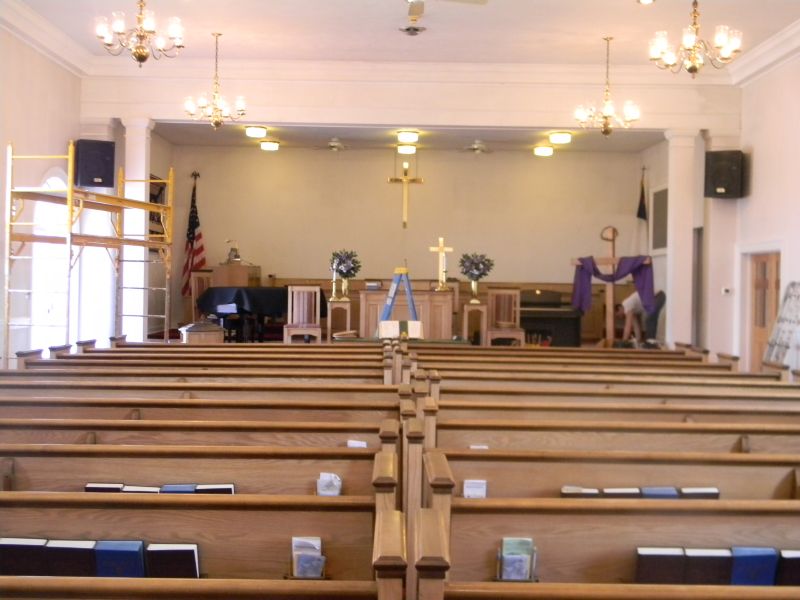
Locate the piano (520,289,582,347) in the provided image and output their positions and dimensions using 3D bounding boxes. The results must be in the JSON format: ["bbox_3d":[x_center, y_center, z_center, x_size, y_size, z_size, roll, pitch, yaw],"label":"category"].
[{"bbox_3d":[2.100,0.382,14.950,1.450,1.090,0.620,1,1,0],"label":"piano"}]

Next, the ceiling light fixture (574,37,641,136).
[{"bbox_3d":[2.625,-2.704,12.000,0.810,1.260,0.810,1,1,0],"label":"ceiling light fixture"}]

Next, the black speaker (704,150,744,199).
[{"bbox_3d":[4.759,-1.830,13.874,0.480,0.670,0.400,1,1,28],"label":"black speaker"}]

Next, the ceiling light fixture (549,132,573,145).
[{"bbox_3d":[2.575,-2.591,15.200,0.340,0.140,0.340,1,1,0],"label":"ceiling light fixture"}]

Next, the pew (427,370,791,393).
[{"bbox_3d":[1.703,1.046,8.072,3.400,0.940,0.600,1,1,0],"label":"pew"}]

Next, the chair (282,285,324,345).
[{"bbox_3d":[-1.557,0.290,15.200,0.600,1.060,0.600,1,1,0],"label":"chair"}]

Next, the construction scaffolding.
[{"bbox_3d":[-3.760,-0.233,11.760,0.820,3.100,2.620,1,1,10],"label":"construction scaffolding"}]

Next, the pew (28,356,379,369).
[{"bbox_3d":[-1.700,0.932,8.500,3.260,0.906,0.620,1,1,0],"label":"pew"}]

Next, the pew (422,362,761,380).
[{"bbox_3d":[1.720,0.992,8.500,3.280,0.906,0.620,1,1,0],"label":"pew"}]

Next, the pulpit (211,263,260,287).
[{"bbox_3d":[-2.740,0.004,15.800,0.680,1.200,0.520,1,1,0],"label":"pulpit"}]

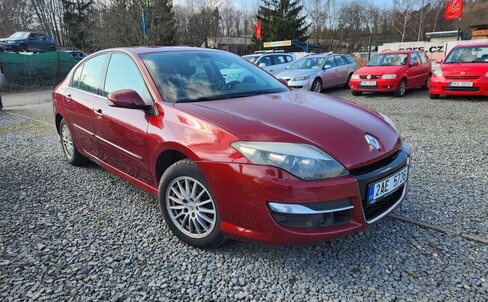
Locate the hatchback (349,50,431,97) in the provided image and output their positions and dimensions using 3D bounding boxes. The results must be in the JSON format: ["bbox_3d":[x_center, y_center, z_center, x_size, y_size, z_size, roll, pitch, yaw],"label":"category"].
[{"bbox_3d":[5.290,-2.765,11.410,3.740,1.420,1.650,-16,21,-42],"label":"hatchback"}]

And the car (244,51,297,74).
[{"bbox_3d":[0.516,-3.674,15.171,1.770,1.620,4.400,12,20,39],"label":"car"}]

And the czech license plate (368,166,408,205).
[{"bbox_3d":[0.907,0.206,2.024,0.520,0.110,0.015,-14,20,-41],"label":"czech license plate"}]

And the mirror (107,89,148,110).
[{"bbox_3d":[-0.838,-0.370,2.374,0.250,0.170,0.210,-14,20,-41],"label":"mirror"}]

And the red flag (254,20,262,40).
[{"bbox_3d":[0.805,-6.690,18.000,0.420,1.100,0.150,-1,15,0],"label":"red flag"}]

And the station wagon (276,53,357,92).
[{"bbox_3d":[3.000,-3.250,13.420,1.780,1.470,4.690,12,20,39],"label":"station wagon"}]

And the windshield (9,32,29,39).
[{"bbox_3d":[-15.977,-8.173,23.000,1.380,0.120,0.750,0,48,5],"label":"windshield"}]

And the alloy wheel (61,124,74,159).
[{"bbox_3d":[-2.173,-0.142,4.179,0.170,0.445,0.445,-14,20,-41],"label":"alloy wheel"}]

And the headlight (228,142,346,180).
[{"bbox_3d":[0.265,0.048,1.806,0.480,0.220,0.490,-14,20,-41],"label":"headlight"}]

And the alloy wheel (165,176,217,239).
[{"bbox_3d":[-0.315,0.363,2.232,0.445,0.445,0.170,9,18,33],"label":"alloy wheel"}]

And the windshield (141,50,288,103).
[{"bbox_3d":[-0.305,-0.796,3.102,1.450,0.160,0.900,-14,46,-41],"label":"windshield"}]

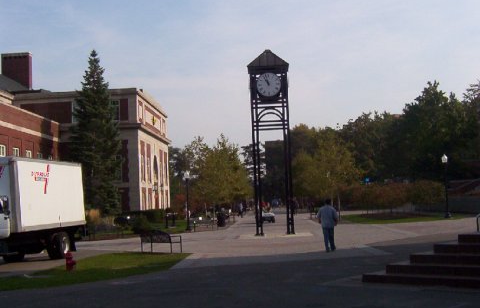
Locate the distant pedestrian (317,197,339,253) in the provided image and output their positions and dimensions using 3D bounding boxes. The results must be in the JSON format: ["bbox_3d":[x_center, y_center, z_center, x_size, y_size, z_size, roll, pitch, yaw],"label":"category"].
[{"bbox_3d":[2.915,2.376,22.125,0.640,1.730,0.400,-2,-4,3],"label":"distant pedestrian"}]

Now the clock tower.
[{"bbox_3d":[1.687,-0.555,35.341,2.100,9.600,2.100,-2,-4,3],"label":"clock tower"}]

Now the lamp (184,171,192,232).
[{"bbox_3d":[-3.537,3.124,44.892,0.450,4.050,0.450,-2,-4,0],"label":"lamp"}]

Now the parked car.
[{"bbox_3d":[2.199,5.011,56.039,1.650,1.500,3.700,-2,-4,2],"label":"parked car"}]

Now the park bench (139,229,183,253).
[{"bbox_3d":[-2.880,3.215,24.475,1.500,0.830,0.620,-5,-5,36],"label":"park bench"}]

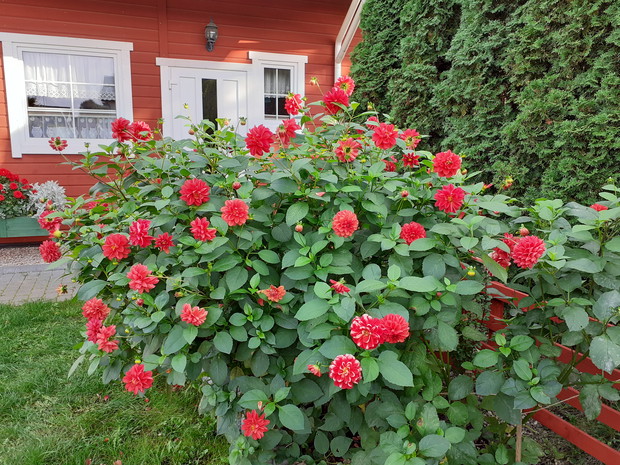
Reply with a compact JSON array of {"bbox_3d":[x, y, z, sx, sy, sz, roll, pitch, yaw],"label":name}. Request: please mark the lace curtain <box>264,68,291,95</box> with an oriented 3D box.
[{"bbox_3d":[-0.470,-2.186,7.000,0.420,0.420,0.050,-3,10,-21],"label":"lace curtain"}]

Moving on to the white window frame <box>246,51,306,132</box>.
[{"bbox_3d":[-0.402,-1.838,6.472,0.813,1.071,0.100,-3,10,-20],"label":"white window frame"}]

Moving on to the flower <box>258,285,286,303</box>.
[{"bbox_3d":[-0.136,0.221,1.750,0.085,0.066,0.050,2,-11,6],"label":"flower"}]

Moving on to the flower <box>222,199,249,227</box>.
[{"bbox_3d":[-0.282,-0.073,1.820,0.102,0.102,0.060,1,-6,0],"label":"flower"}]

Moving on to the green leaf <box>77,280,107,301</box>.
[{"bbox_3d":[-0.798,0.212,1.770,0.125,0.022,0.075,-30,46,-24],"label":"green leaf"}]

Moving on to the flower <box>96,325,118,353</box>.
[{"bbox_3d":[-0.669,0.350,1.598,0.059,0.091,0.086,-8,12,-41],"label":"flower"}]

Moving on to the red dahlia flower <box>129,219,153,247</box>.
[{"bbox_3d":[-0.579,0.000,1.652,0.089,0.094,0.059,5,-7,25],"label":"red dahlia flower"}]

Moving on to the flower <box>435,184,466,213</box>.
[{"bbox_3d":[0.492,-0.119,1.700,0.107,0.105,0.058,3,-1,16],"label":"flower"}]

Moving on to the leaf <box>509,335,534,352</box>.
[{"bbox_3d":[0.722,0.379,1.650,0.086,0.018,0.062,0,41,0],"label":"leaf"}]

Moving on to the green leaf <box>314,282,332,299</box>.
[{"bbox_3d":[0.042,0.190,1.570,0.062,0.018,0.070,-29,58,-20],"label":"green leaf"}]

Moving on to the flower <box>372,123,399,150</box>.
[{"bbox_3d":[0.275,-0.349,1.760,0.095,0.096,0.056,0,-17,-6],"label":"flower"}]

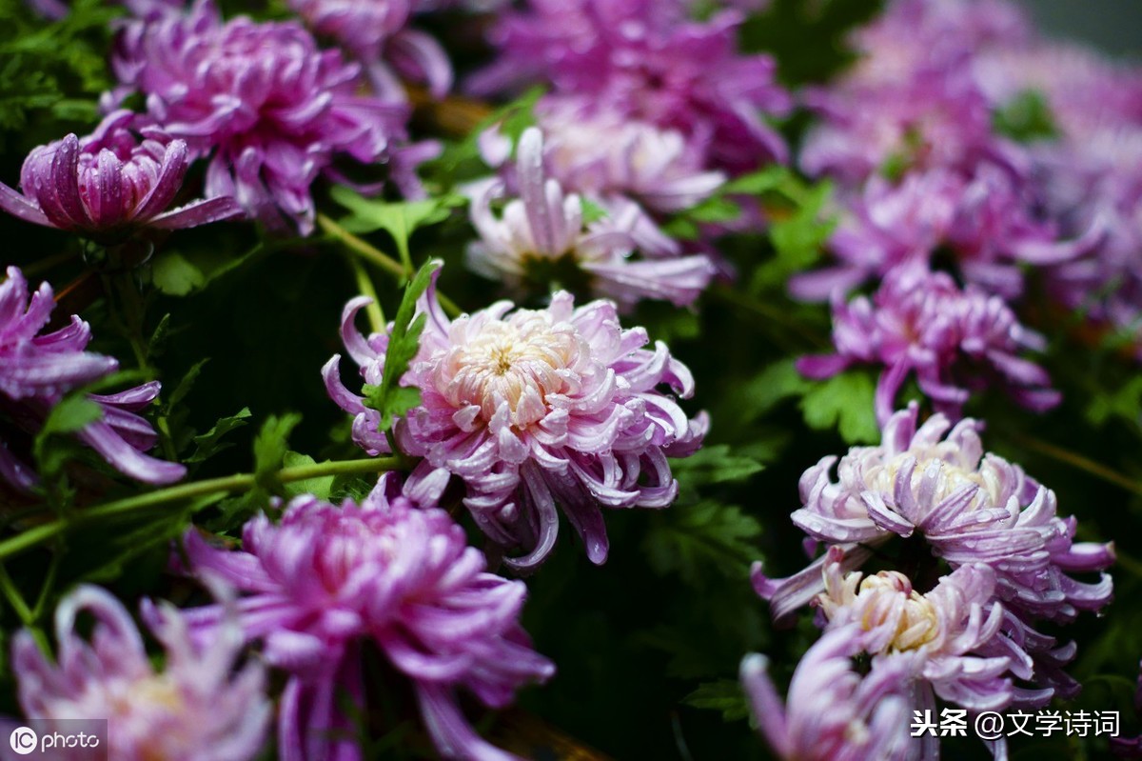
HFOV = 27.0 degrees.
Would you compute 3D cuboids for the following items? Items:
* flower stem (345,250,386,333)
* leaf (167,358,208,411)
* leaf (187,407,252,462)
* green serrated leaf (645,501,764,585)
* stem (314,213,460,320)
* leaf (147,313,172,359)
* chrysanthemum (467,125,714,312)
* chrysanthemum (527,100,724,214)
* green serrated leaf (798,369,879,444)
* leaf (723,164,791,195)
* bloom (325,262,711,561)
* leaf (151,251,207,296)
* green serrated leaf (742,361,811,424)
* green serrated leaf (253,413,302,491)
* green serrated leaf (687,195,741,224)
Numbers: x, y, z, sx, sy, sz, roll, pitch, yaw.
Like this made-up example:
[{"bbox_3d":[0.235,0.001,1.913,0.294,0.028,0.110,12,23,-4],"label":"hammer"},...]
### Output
[{"bbox_3d":[-0.065,-0.028,0.750,0.004,0.030,0.004,-22,-9,0],"label":"flower stem"},{"bbox_3d":[-0.120,0.001,0.745,0.006,0.021,0.008,38,9,-9],"label":"leaf"},{"bbox_3d":[-0.103,0.016,0.700,0.019,0.013,0.016,-13,25,-29],"label":"leaf"},{"bbox_3d":[0.046,0.056,0.820,0.037,0.021,0.020,-4,18,-11],"label":"green serrated leaf"},{"bbox_3d":[-0.059,-0.037,0.775,0.060,0.004,0.004,36,0,0],"label":"stem"},{"bbox_3d":[-0.129,-0.014,0.745,0.006,0.015,0.007,23,12,-15],"label":"leaf"},{"bbox_3d":[0.007,-0.059,0.840,0.084,0.055,0.075,0,18,0],"label":"chrysanthemum"},{"bbox_3d":[0.021,-0.084,0.900,0.078,0.038,0.070,0,30,0],"label":"chrysanthemum"},{"bbox_3d":[0.091,0.009,0.810,0.026,0.022,0.012,2,18,6],"label":"green serrated leaf"},{"bbox_3d":[0.072,-0.077,0.920,0.027,0.009,0.020,0,22,0],"label":"leaf"},{"bbox_3d":[-0.017,0.012,0.710,0.112,0.062,0.102,-2,47,2],"label":"bloom"},{"bbox_3d":[-0.130,-0.035,0.790,0.016,0.013,0.008,0,18,0],"label":"leaf"},{"bbox_3d":[0.075,0.004,0.870,0.025,0.017,0.022,-13,25,-29],"label":"green serrated leaf"},{"bbox_3d":[-0.085,0.021,0.685,0.009,0.019,0.008,12,14,0],"label":"green serrated leaf"},{"bbox_3d":[0.051,-0.061,0.840,0.015,0.006,0.014,-6,19,-17],"label":"green serrated leaf"}]

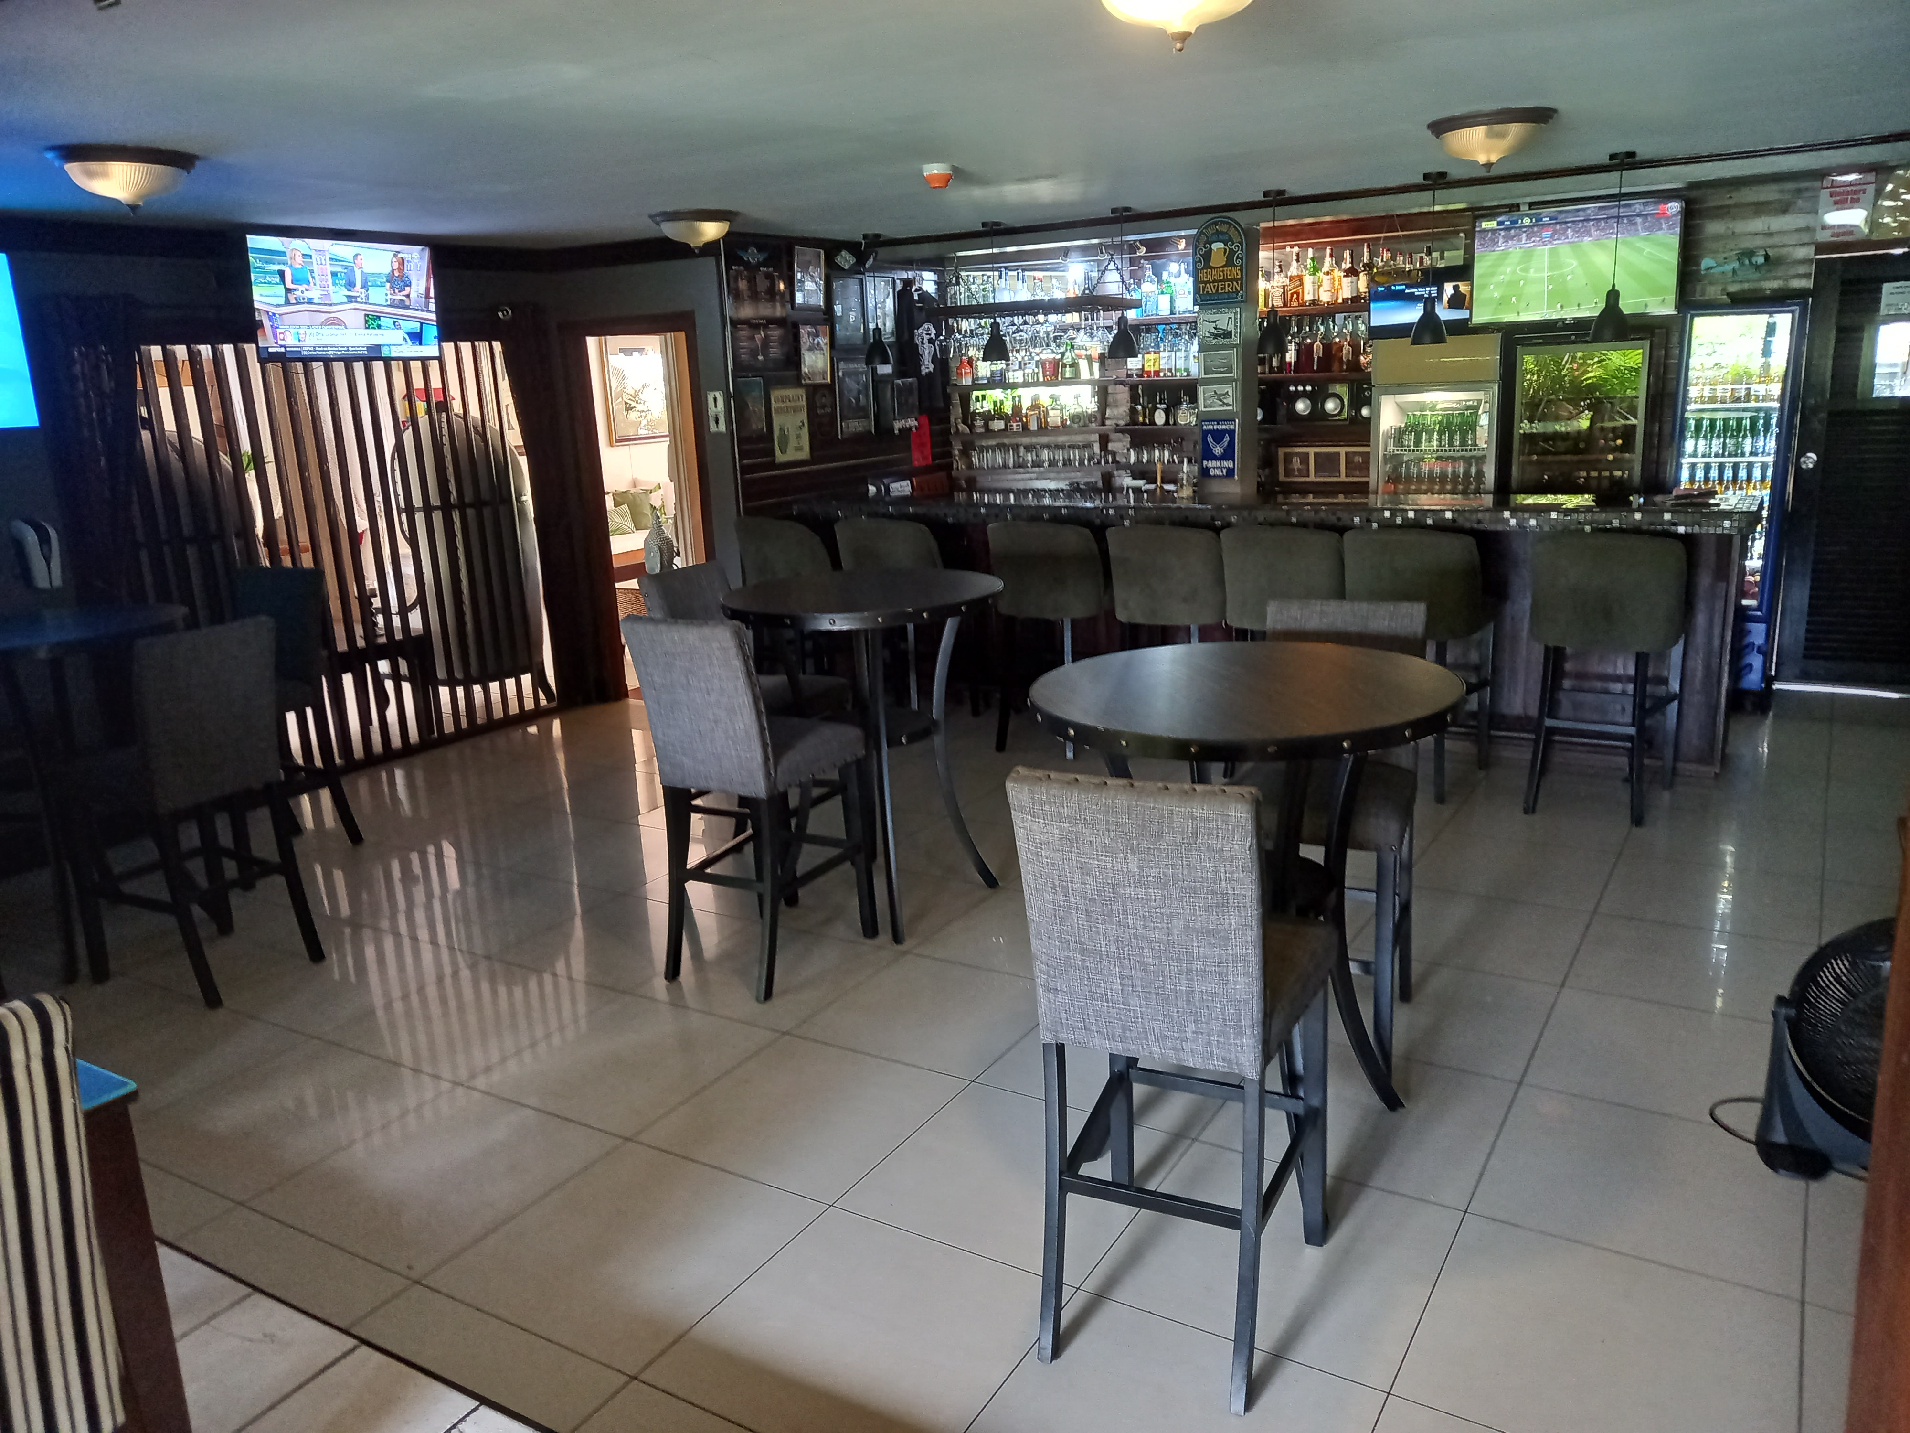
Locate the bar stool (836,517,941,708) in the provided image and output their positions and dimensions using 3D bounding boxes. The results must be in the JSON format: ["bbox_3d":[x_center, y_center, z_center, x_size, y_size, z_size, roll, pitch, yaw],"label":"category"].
[{"bbox_3d":[-0.172,-0.466,6.977,0.510,1.070,0.600,6,16,31],"label":"bar stool"}]

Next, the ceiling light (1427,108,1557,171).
[{"bbox_3d":[1.854,-1.986,4.775,0.415,0.180,0.415,6,16,31],"label":"ceiling light"}]

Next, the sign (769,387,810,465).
[{"bbox_3d":[-0.920,-1.650,7.825,0.020,0.401,0.326,6,16,31],"label":"sign"}]

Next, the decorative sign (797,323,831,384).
[{"bbox_3d":[-0.793,-2.086,7.961,0.020,0.323,0.276,6,16,31],"label":"decorative sign"}]

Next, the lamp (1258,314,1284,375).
[{"bbox_3d":[1.550,-1.863,6.726,0.155,0.250,0.155,6,16,31],"label":"lamp"}]

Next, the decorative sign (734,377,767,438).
[{"bbox_3d":[-1.100,-1.688,7.526,0.020,0.296,0.228,6,16,31],"label":"decorative sign"}]

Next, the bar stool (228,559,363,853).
[{"bbox_3d":[-2.734,0.033,5.329,0.425,1.110,0.580,4,15,26],"label":"bar stool"}]

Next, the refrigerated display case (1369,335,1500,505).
[{"bbox_3d":[2.613,-1.105,7.392,0.620,1.810,0.580,6,16,31],"label":"refrigerated display case"}]

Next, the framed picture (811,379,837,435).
[{"bbox_3d":[-0.764,-1.803,8.070,0.030,0.310,0.210,6,16,31],"label":"framed picture"}]

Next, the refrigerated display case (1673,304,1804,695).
[{"bbox_3d":[3.747,-1.028,6.671,0.500,1.880,0.560,6,16,31],"label":"refrigerated display case"}]

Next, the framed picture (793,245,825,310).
[{"bbox_3d":[-0.827,-2.491,7.860,0.030,0.340,0.280,6,16,31],"label":"framed picture"}]

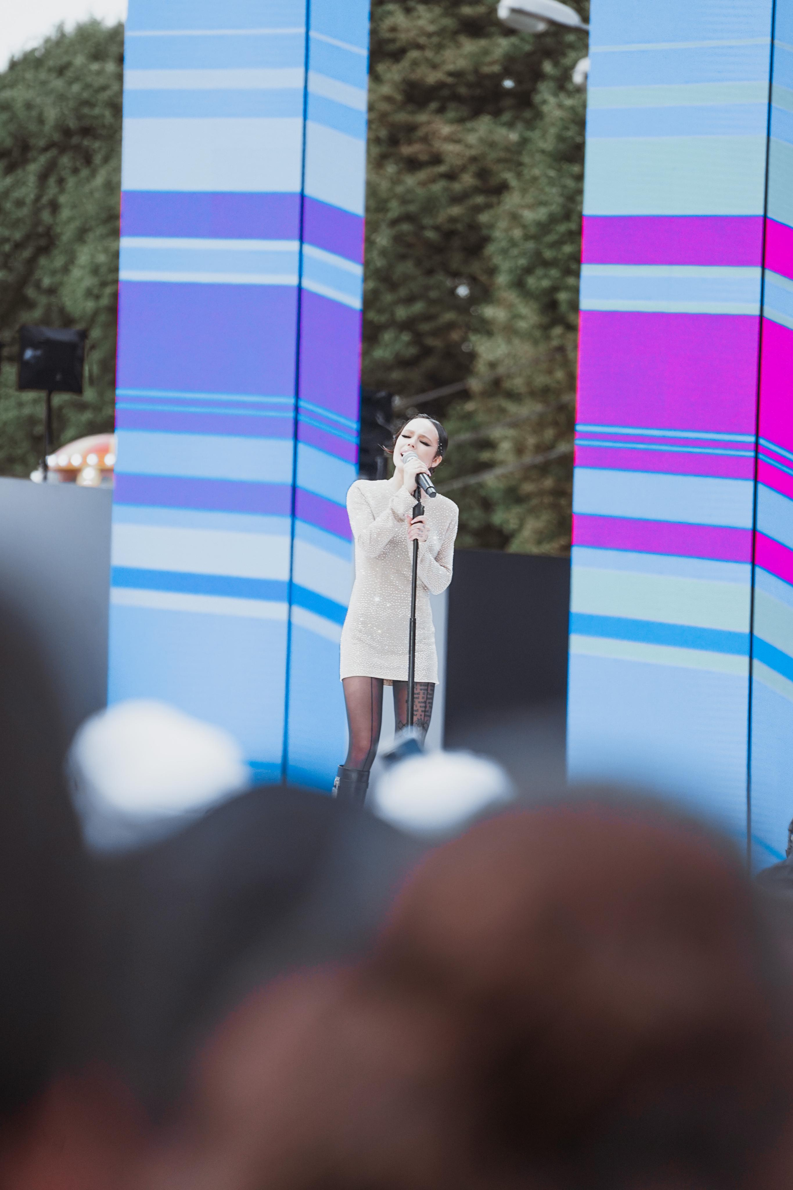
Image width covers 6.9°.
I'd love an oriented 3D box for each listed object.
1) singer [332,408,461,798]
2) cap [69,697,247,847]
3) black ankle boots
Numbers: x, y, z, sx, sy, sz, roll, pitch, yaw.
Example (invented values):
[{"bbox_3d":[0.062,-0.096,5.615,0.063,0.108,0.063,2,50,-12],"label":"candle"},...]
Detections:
[{"bbox_3d":[0.000,0.193,23.800,0.470,1.680,0.380,1,-1,12],"label":"singer"},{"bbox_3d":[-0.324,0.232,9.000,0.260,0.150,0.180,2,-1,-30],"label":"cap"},{"bbox_3d":[-0.167,0.817,23.750,0.140,0.370,0.270,1,-1,21],"label":"black ankle boots"}]

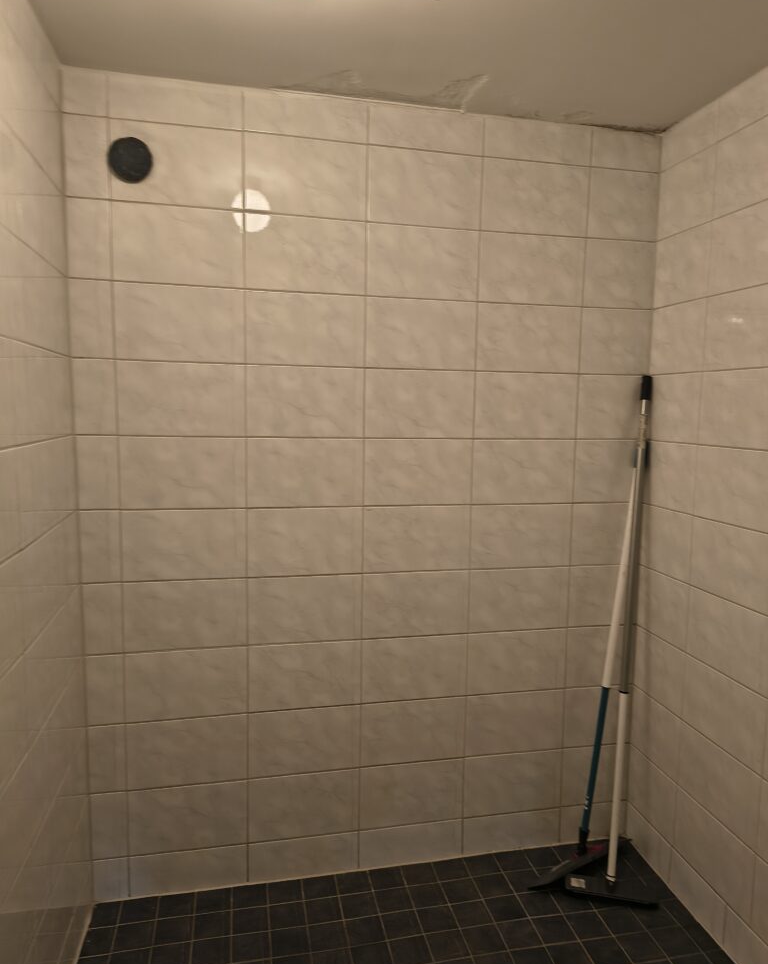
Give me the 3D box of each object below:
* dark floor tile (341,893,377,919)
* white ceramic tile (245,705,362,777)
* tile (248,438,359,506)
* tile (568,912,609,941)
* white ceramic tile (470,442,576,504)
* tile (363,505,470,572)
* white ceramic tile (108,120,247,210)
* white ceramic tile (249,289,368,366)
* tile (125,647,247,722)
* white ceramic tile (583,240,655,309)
[{"bbox_3d":[-0.072,1.211,2.025,0.097,0.009,0.097,0,7,-13],"label":"dark floor tile"},{"bbox_3d":[-0.235,0.770,2.110,0.332,0.198,0.010,-1,7,-13],"label":"white ceramic tile"},{"bbox_3d":[-0.221,-0.026,2.012,0.331,0.197,0.009,-1,7,-13],"label":"tile"},{"bbox_3d":[0.564,1.229,1.963,0.097,0.009,0.097,0,7,-13],"label":"tile"},{"bbox_3d":[0.425,-0.031,2.151,0.329,0.197,0.009,0,6,-12],"label":"white ceramic tile"},{"bbox_3d":[0.099,0.168,2.090,0.329,0.197,0.009,0,7,-13],"label":"tile"},{"bbox_3d":[-0.532,-0.817,1.845,0.331,0.197,0.009,-1,7,-13],"label":"white ceramic tile"},{"bbox_3d":[-0.215,-0.422,1.959,0.330,0.199,0.009,-1,7,-13],"label":"white ceramic tile"},{"bbox_3d":[-0.556,0.572,2.006,0.330,0.197,0.009,-1,7,-13],"label":"tile"},{"bbox_3d":[0.718,-0.633,2.164,0.234,0.198,0.010,-1,7,-13],"label":"white ceramic tile"}]

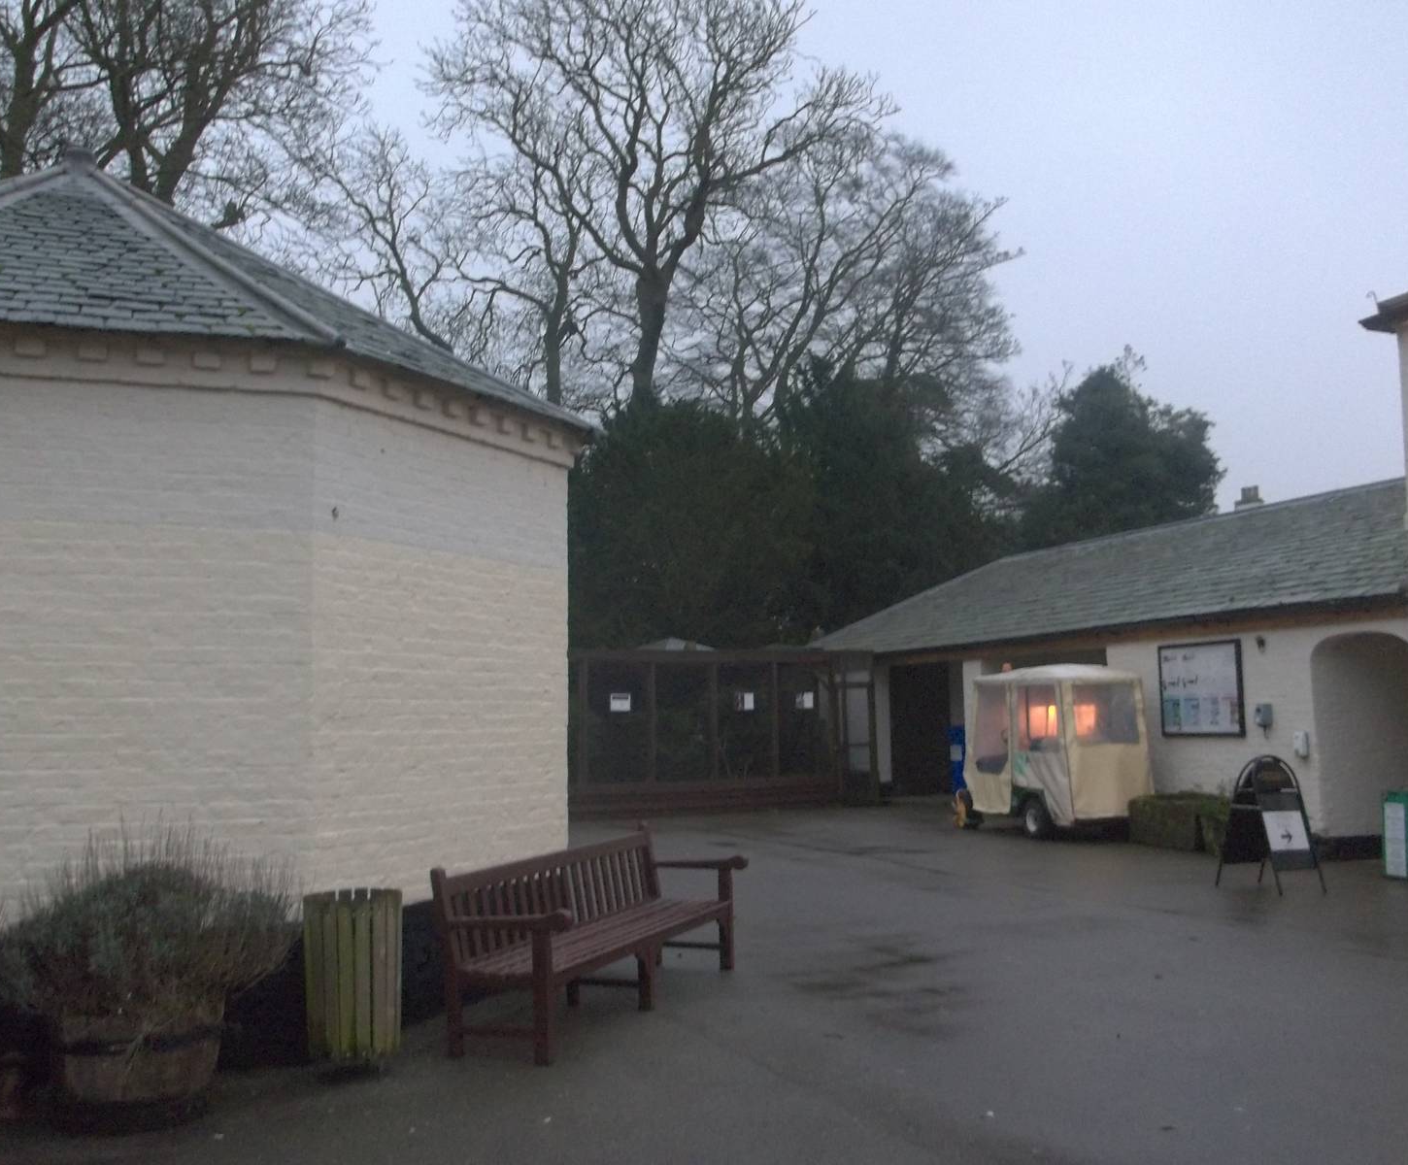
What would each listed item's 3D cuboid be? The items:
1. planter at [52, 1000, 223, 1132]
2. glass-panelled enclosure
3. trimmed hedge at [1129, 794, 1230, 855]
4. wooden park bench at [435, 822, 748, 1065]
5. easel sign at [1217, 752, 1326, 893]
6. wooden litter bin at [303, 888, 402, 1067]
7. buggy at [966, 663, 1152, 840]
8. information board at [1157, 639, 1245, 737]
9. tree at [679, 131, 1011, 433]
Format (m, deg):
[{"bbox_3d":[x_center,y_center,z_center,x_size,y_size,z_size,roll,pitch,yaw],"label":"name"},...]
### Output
[{"bbox_3d":[-2.224,1.880,5.849,0.680,0.400,0.680,1,-6,-20],"label":"planter"},{"bbox_3d":[-0.559,2.393,23.755,5.102,2.438,2.400,2,-6,-23],"label":"glass-panelled enclosure"},{"bbox_3d":[5.057,2.475,15.221,0.500,0.500,1.650,1,-6,-18],"label":"trimmed hedge"},{"bbox_3d":[-0.504,1.793,7.757,0.640,0.850,2.500,-2,-6,19],"label":"wooden park bench"},{"bbox_3d":[4.571,1.940,12.013,0.520,1.071,0.730,2,-6,-24],"label":"easel sign"},{"bbox_3d":[-1.562,1.750,6.608,0.430,0.750,0.430,1,-6,-13],"label":"wooden litter bin"},{"bbox_3d":[4.113,1.947,17.295,1.100,1.900,2.350,1,-6,-18],"label":"buggy"},{"bbox_3d":[5.297,1.150,15.872,0.070,0.998,1.428,1,-6,-18],"label":"information board"},{"bbox_3d":[4.020,-3.816,41.565,9.947,17.945,9.947,-1,-5,0],"label":"tree"}]

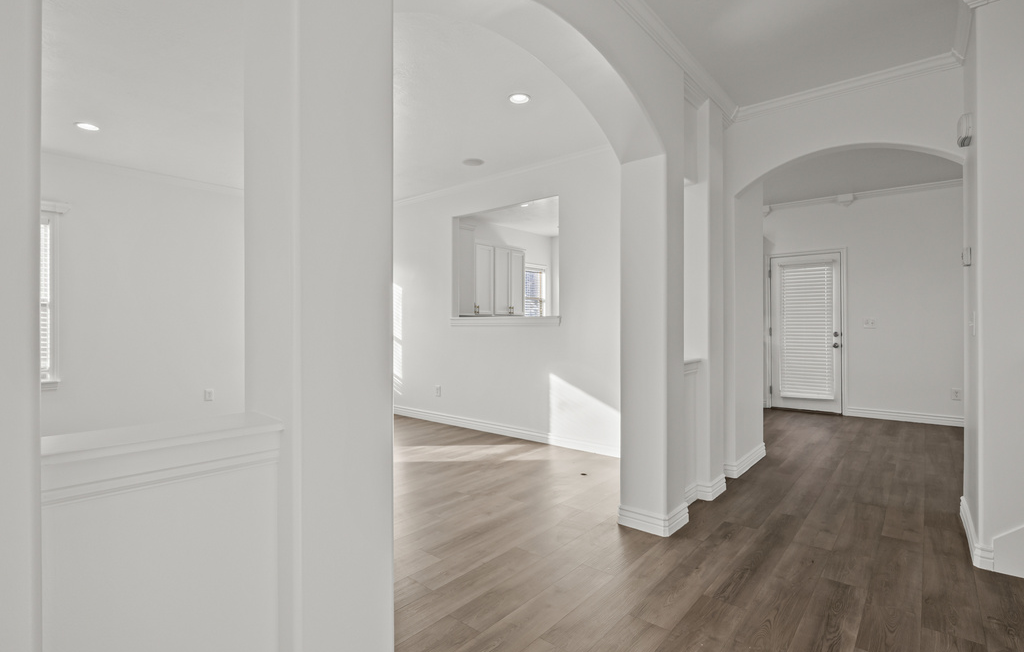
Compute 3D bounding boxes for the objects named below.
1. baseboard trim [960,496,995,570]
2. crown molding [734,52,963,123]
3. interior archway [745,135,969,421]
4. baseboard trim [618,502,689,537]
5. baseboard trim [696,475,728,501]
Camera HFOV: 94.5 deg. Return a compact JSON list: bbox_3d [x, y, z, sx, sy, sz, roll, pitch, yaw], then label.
[{"bbox_3d":[2.440,1.068,2.493,0.076,0.118,0.786,0,0,41],"label":"baseboard trim"},{"bbox_3d":[2.107,-1.538,3.102,1.232,0.082,0.058,0,0,41],"label":"crown molding"},{"bbox_3d":[2.171,-0.010,3.173,1.240,2.277,0.130,0,0,41],"label":"interior archway"},{"bbox_3d":[0.812,1.071,2.712,0.290,0.118,0.305,0,0,41],"label":"baseboard trim"},{"bbox_3d":[1.350,1.071,3.182,0.091,0.118,0.290,0,0,41],"label":"baseboard trim"}]

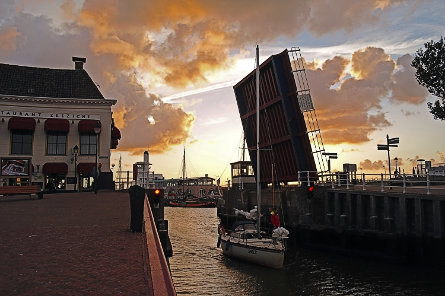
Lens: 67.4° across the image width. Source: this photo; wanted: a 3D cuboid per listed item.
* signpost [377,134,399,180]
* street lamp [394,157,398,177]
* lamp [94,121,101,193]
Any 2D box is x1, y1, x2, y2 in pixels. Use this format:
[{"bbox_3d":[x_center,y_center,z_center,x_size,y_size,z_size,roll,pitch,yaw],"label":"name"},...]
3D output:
[{"bbox_3d":[11.647,0.962,23.452,1.500,3.845,0.700,-1,-5,6],"label":"signpost"},{"bbox_3d":[28.752,3.426,55.147,0.550,3.715,0.550,0,-5,0],"label":"street lamp"},{"bbox_3d":[-8.737,0.647,23.198,0.450,5.025,0.450,0,-5,0],"label":"lamp"}]

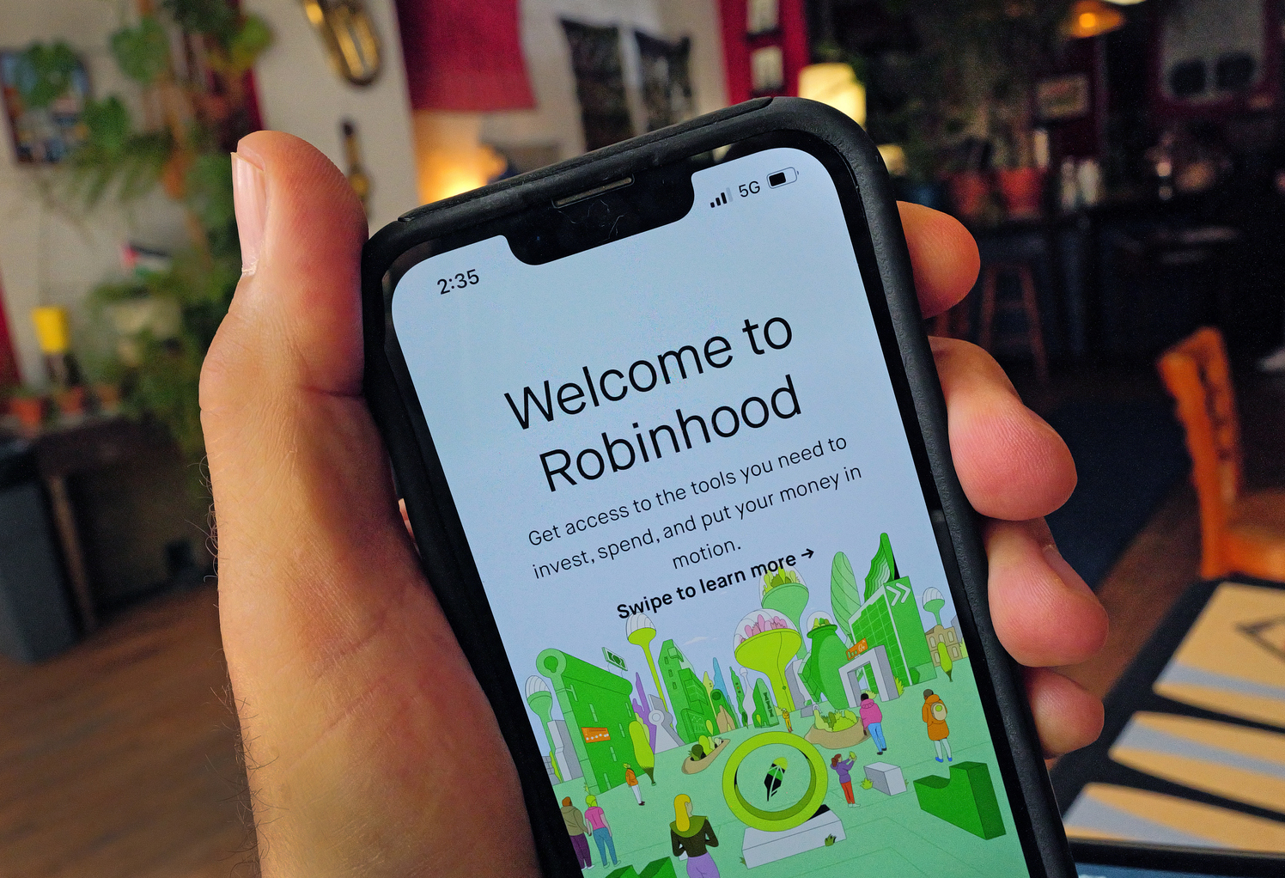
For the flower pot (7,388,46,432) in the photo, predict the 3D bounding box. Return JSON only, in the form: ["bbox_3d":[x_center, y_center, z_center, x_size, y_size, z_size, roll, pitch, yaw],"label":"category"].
[{"bbox_3d":[-2.400,-0.113,4.000,0.130,0.140,0.130,-5,12,0],"label":"flower pot"}]

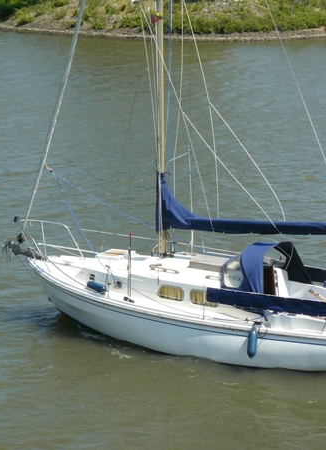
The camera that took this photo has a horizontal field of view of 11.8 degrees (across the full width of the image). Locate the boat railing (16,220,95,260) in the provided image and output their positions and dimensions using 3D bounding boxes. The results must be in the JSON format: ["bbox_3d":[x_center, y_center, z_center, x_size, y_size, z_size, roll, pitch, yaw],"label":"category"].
[{"bbox_3d":[-2.298,0.375,30.786,1.250,0.800,1.200,7,14,30],"label":"boat railing"}]

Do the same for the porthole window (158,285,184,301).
[{"bbox_3d":[0.152,1.229,28.403,0.550,0.300,0.050,8,3,34],"label":"porthole window"}]

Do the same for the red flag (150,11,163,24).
[{"bbox_3d":[-0.098,-3.697,28.098,0.290,0.250,0.050,7,14,30],"label":"red flag"}]

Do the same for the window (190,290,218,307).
[{"bbox_3d":[0.717,1.315,28.074,0.550,0.300,0.050,8,3,34],"label":"window"}]

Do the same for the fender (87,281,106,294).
[{"bbox_3d":[-1.193,1.155,29.037,0.170,0.170,0.580,-9,15,-33],"label":"fender"}]

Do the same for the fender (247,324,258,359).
[{"bbox_3d":[1.543,2.017,27.280,0.170,0.600,0.170,-1,12,0],"label":"fender"}]

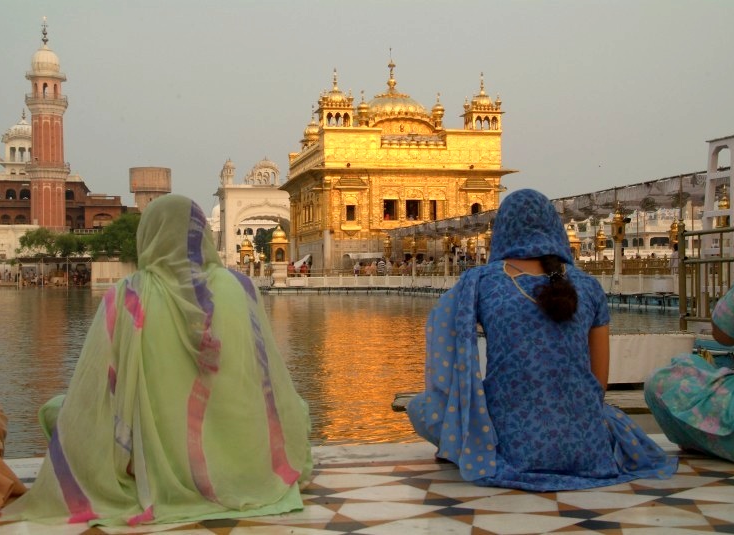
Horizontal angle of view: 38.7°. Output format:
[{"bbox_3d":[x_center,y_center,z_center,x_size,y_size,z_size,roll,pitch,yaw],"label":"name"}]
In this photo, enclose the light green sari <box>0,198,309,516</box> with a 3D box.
[{"bbox_3d":[-0.550,0.195,2.860,0.750,0.800,0.760,0,0,-11],"label":"light green sari"}]

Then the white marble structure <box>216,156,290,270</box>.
[{"bbox_3d":[-17.572,-8.684,178.000,15.300,20.200,9.800,0,-1,-12],"label":"white marble structure"}]

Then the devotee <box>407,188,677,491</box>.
[{"bbox_3d":[0.515,0.180,3.150,0.760,0.820,0.680,0,0,-8],"label":"devotee"}]

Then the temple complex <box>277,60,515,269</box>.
[{"bbox_3d":[1.645,-7.201,79.321,14.400,16.700,17.800,0,0,-11],"label":"temple complex"}]

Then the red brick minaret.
[{"bbox_3d":[-54.486,-21.794,178.000,7.300,41.800,7.300,0,0,-11],"label":"red brick minaret"}]

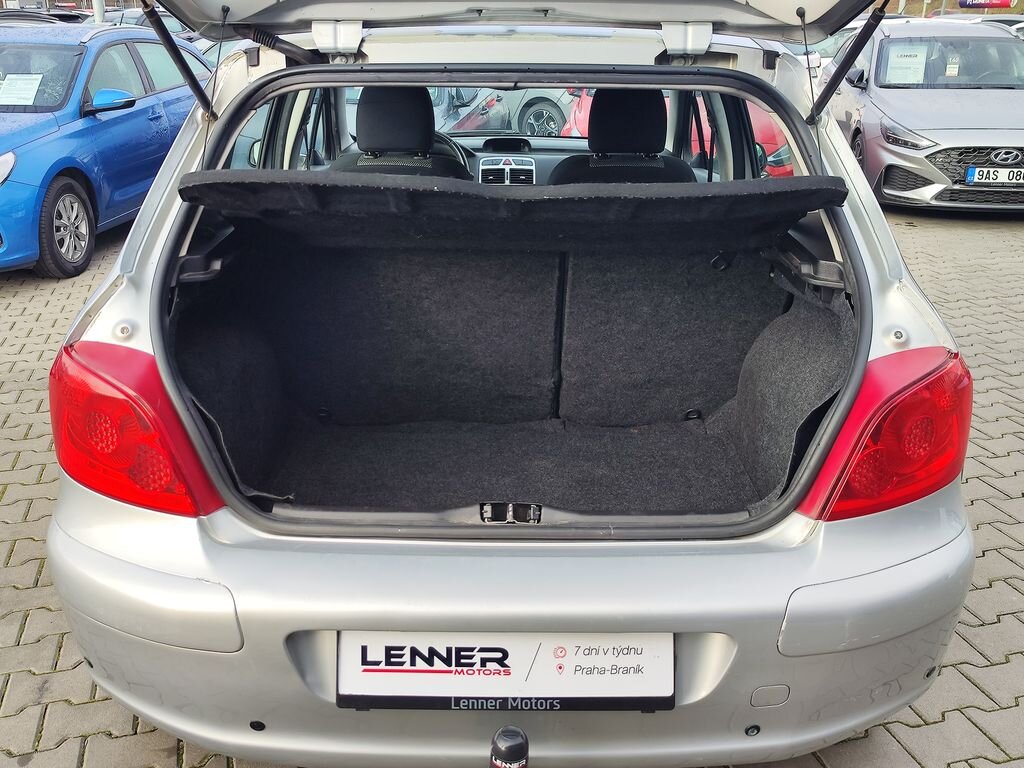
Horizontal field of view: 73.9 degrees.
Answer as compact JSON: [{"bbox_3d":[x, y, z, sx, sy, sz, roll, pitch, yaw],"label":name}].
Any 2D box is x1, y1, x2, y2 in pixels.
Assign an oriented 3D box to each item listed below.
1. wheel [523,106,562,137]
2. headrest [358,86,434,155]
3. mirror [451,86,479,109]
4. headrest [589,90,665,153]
[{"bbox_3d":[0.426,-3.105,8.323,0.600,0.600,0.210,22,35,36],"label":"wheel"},{"bbox_3d":[-0.370,-0.845,2.155,0.250,0.215,0.125,0,36,0],"label":"headrest"},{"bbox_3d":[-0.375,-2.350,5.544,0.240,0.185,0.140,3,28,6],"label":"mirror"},{"bbox_3d":[0.366,-0.845,2.155,0.250,0.215,0.125,0,36,0],"label":"headrest"}]

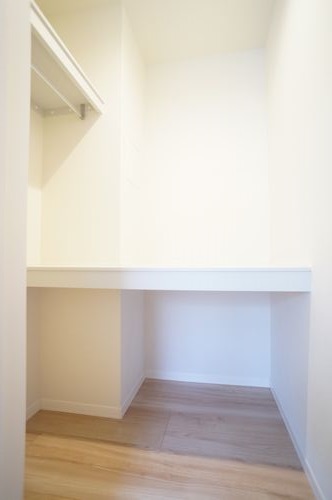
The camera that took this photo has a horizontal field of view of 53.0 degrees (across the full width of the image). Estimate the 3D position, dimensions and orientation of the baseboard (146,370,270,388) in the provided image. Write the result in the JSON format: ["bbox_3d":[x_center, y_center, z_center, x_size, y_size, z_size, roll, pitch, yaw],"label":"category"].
[{"bbox_3d":[0.296,0.948,2.430,0.903,0.055,0.016,0,-2,10],"label":"baseboard"}]

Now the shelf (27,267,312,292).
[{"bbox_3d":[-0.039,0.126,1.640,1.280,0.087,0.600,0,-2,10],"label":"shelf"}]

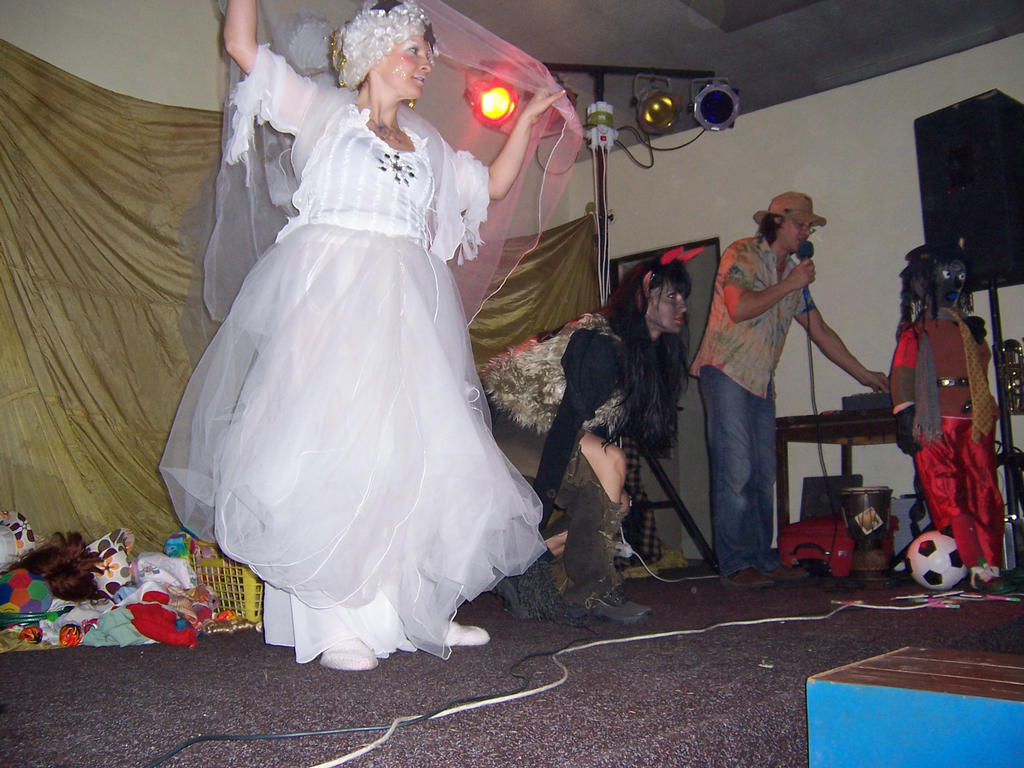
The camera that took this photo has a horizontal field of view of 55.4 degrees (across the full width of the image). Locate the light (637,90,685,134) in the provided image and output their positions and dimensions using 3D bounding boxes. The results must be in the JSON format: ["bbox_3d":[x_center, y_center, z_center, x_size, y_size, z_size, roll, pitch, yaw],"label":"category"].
[{"bbox_3d":[0.695,-1.270,4.566,0.220,0.210,0.220,0,12,-7],"label":"light"}]

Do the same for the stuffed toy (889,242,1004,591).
[{"bbox_3d":[1.637,0.113,3.725,0.450,1.320,0.360,0,-6,-5],"label":"stuffed toy"}]

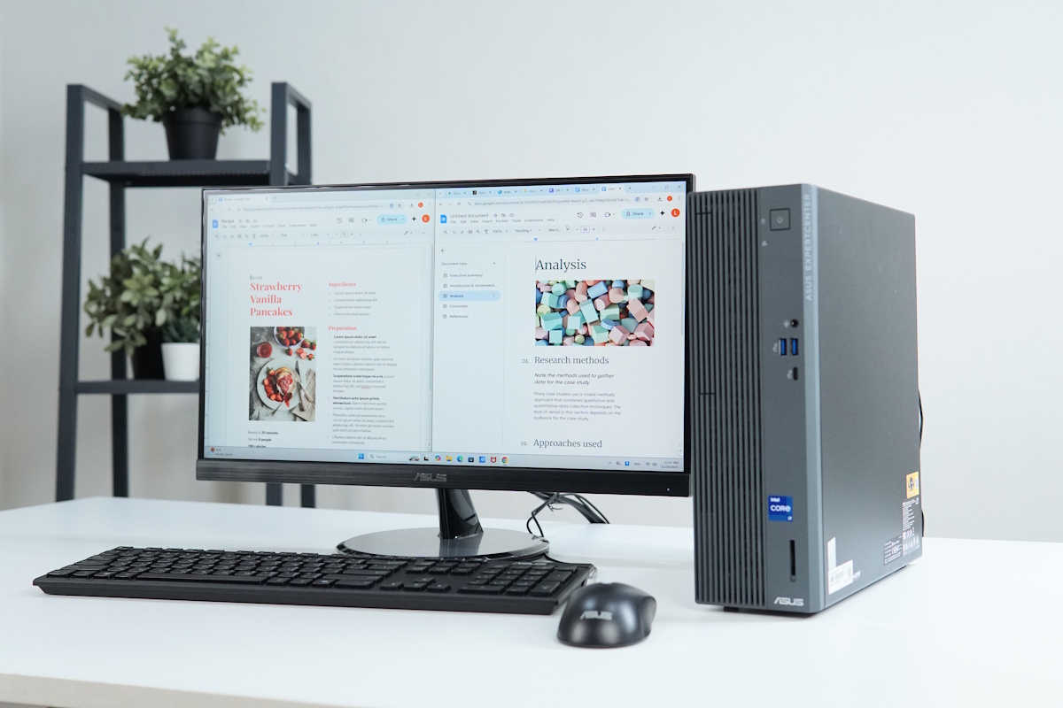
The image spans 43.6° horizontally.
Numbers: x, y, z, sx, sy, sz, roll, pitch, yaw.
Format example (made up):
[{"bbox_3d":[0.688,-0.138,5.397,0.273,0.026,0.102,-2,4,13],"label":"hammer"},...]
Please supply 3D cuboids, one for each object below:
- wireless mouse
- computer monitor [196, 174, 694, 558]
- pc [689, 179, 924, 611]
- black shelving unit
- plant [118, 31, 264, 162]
[{"bbox_3d":[0.053,0.175,0.930,0.066,0.038,0.104,-1,0,12],"label":"wireless mouse"},{"bbox_3d":[-0.089,0.013,1.287,0.493,0.360,0.205,-1,0,12],"label":"computer monitor"},{"bbox_3d":[0.232,0.035,1.085,0.093,0.313,0.282,-1,0,31],"label":"pc"},{"bbox_3d":[-0.564,0.300,2.200,0.352,1.480,0.350,-1,0,2],"label":"black shelving unit"},{"bbox_3d":[-0.571,-0.431,2.235,0.240,0.240,0.225,-1,0,0],"label":"plant"}]

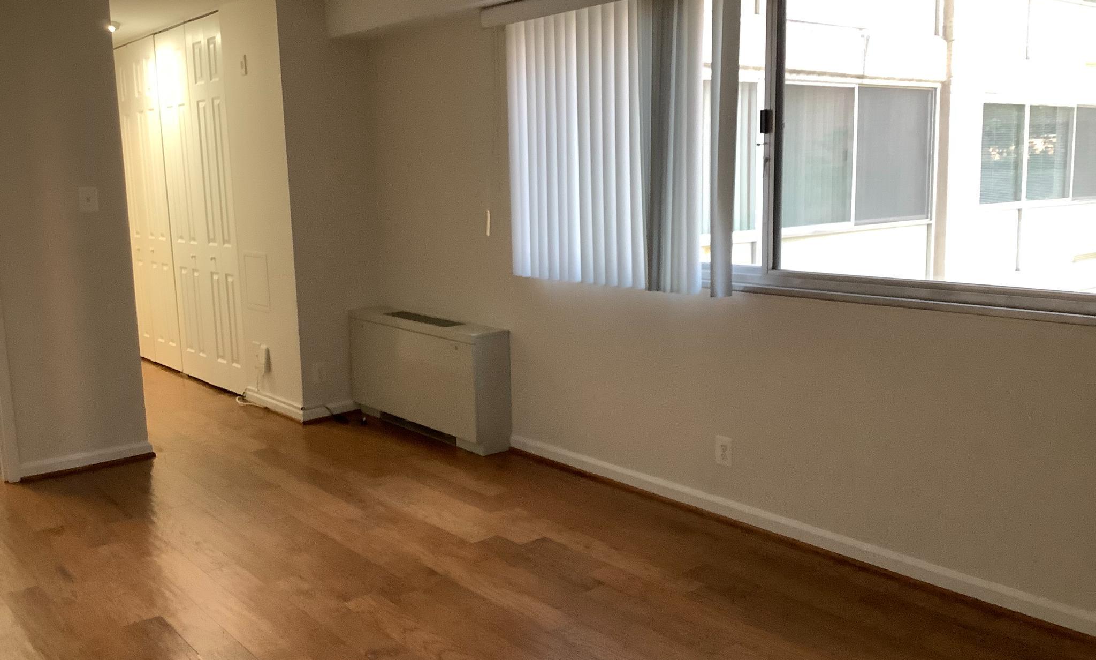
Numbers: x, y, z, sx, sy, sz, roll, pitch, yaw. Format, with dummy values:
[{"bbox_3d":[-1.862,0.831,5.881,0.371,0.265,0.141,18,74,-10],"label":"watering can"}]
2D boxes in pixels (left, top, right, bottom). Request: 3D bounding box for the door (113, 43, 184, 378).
[{"bbox_3d":[-3.110,-0.946,7.578,0.040,2.412,1.170,-9,12,-39],"label":"door"}]

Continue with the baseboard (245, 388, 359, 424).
[{"bbox_3d":[-1.558,0.442,6.209,0.406,0.097,0.838,-9,12,-39],"label":"baseboard"}]

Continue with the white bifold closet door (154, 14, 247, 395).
[{"bbox_3d":[-2.357,-0.818,6.687,0.040,2.412,1.176,-9,12,-39],"label":"white bifold closet door"}]

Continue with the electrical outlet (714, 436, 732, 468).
[{"bbox_3d":[0.718,0.498,4.027,0.008,0.115,0.071,-9,12,-39],"label":"electrical outlet"}]

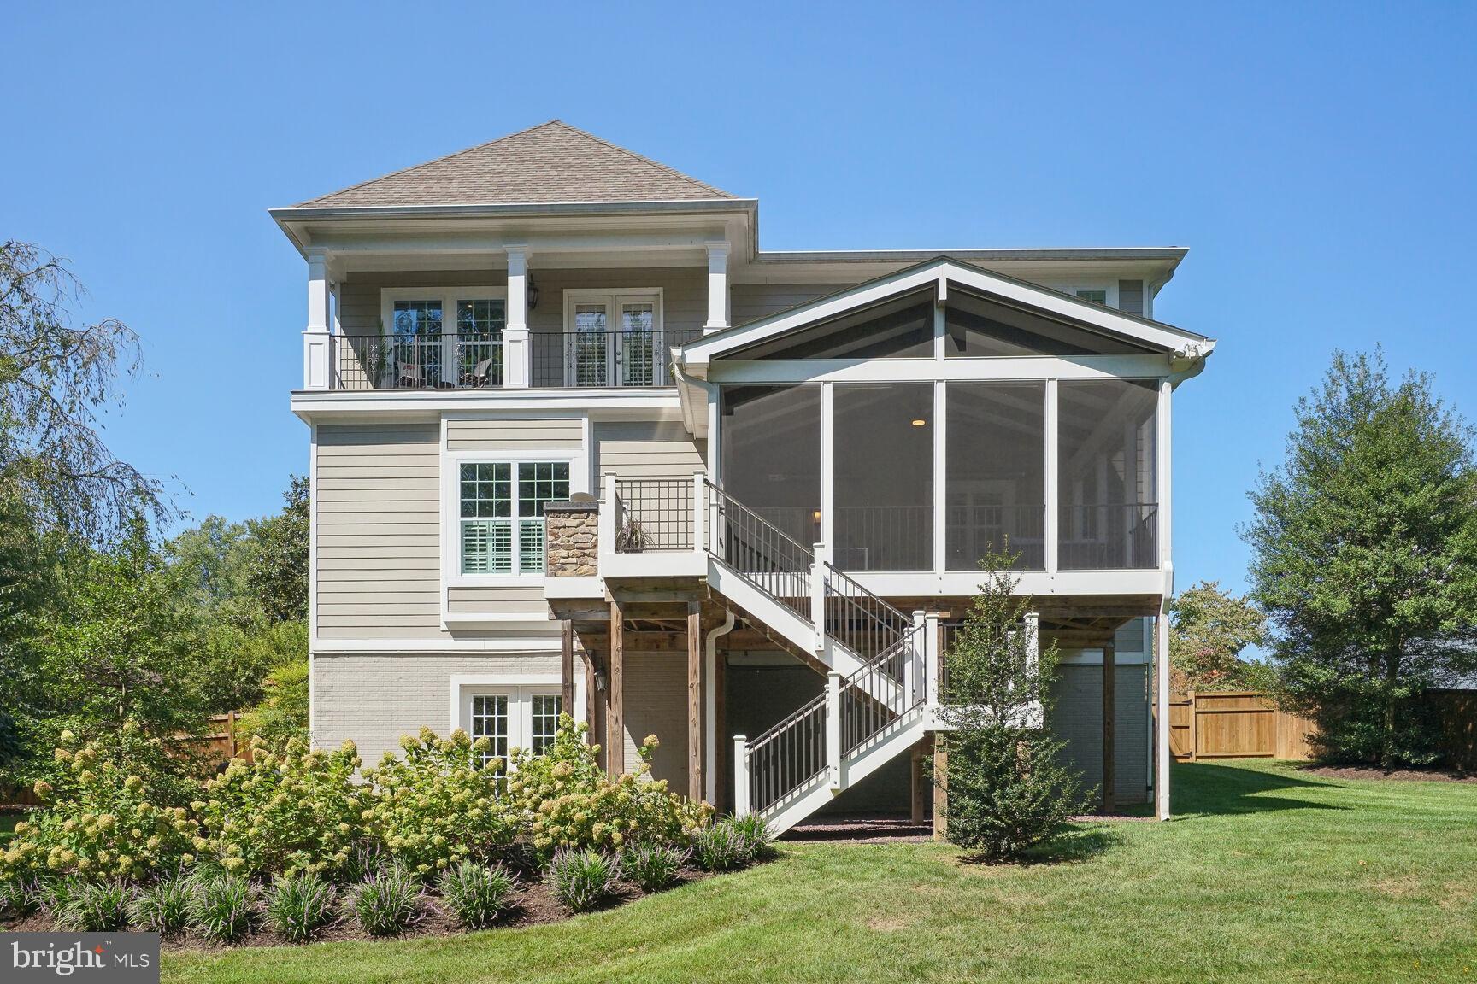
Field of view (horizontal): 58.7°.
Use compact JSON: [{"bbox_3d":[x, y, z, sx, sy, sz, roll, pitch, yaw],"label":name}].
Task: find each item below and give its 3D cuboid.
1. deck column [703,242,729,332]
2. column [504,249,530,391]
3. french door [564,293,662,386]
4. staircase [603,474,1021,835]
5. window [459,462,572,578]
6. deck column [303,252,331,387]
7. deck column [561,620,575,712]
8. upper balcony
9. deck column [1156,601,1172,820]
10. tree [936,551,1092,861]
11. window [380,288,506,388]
[{"bbox_3d":[-0.351,-2.787,20.450,0.400,2.240,0.400,0,-2,3],"label":"deck column"},{"bbox_3d":[-3.468,-2.735,20.600,0.400,2.260,0.400,0,-2,3],"label":"column"},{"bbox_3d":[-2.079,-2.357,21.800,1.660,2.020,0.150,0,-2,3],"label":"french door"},{"bbox_3d":[0.930,1.980,16.750,5.300,4.350,2.350,0,-2,3],"label":"staircase"},{"bbox_3d":[-3.436,0.400,20.200,1.720,1.770,0.140,0,-2,3],"label":"window"},{"bbox_3d":[-6.683,-2.725,20.800,0.410,2.260,0.410,0,-2,3],"label":"deck column"},{"bbox_3d":[-2.339,3.070,18.000,0.150,2.600,0.150,0,-2,3],"label":"deck column"},{"bbox_3d":[-3.478,-2.069,21.100,5.850,1.020,1.450,0,-2,3],"label":"upper balcony"},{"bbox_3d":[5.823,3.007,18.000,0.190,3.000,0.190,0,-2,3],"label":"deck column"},{"bbox_3d":[3.040,2.358,14.500,1.700,3.420,1.650,0,-2,3],"label":"tree"},{"bbox_3d":[-4.842,-2.541,21.900,2.220,1.740,0.150,0,-2,3],"label":"window"}]

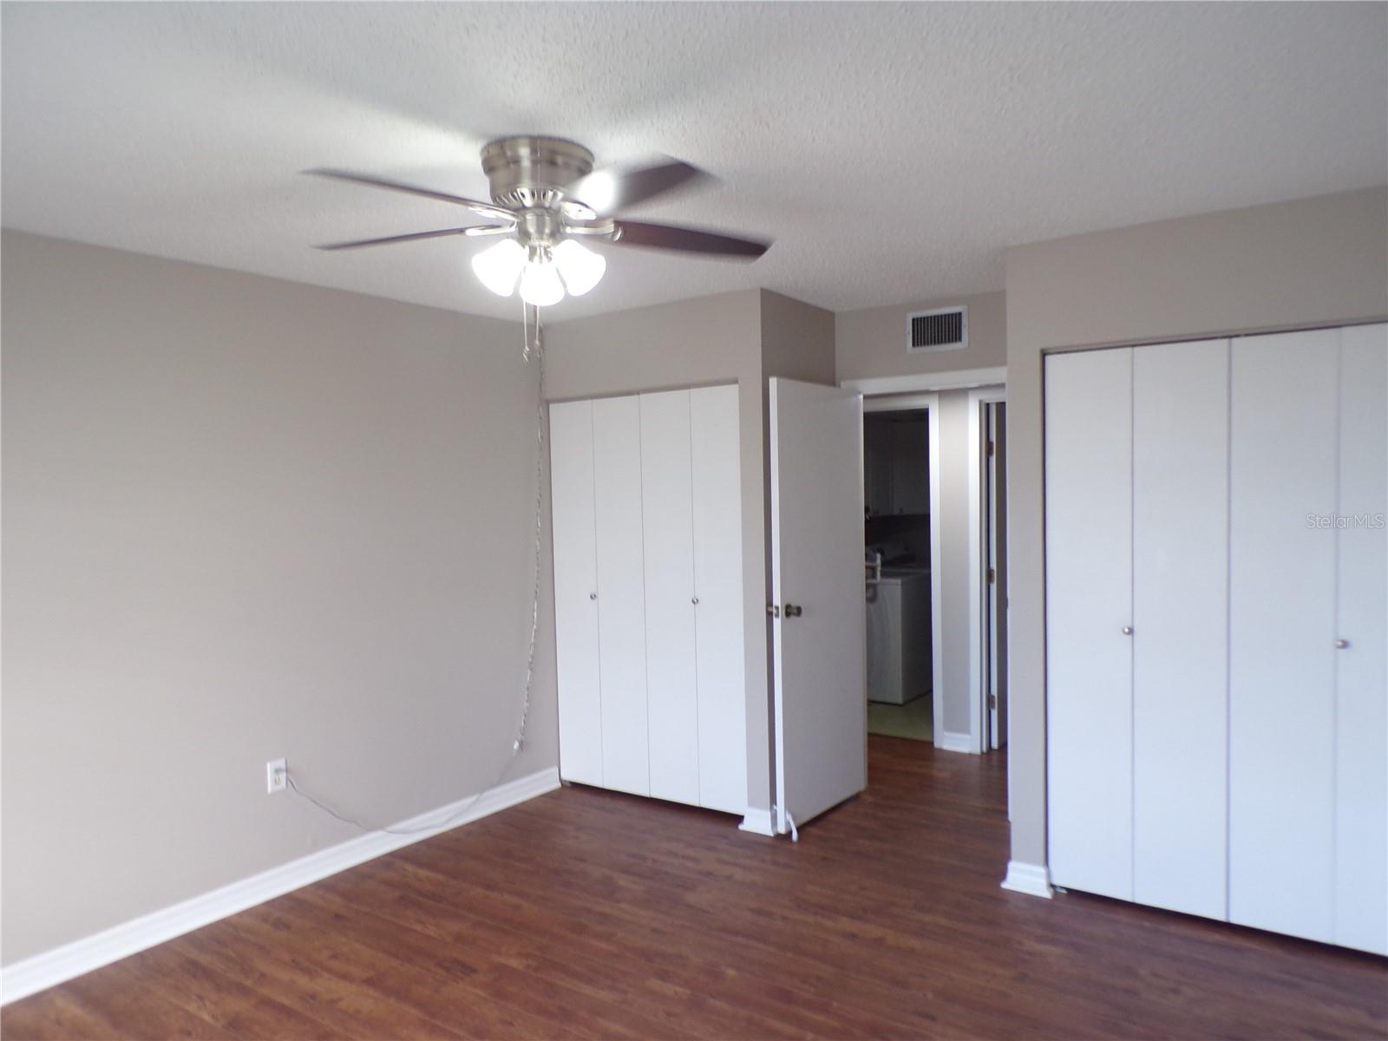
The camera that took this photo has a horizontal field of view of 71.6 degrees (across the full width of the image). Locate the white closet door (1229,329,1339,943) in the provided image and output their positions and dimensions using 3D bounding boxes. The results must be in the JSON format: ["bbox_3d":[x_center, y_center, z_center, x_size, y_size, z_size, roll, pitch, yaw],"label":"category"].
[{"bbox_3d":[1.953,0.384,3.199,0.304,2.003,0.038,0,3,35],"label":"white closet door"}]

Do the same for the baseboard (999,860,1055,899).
[{"bbox_3d":[1.263,1.359,3.654,0.190,0.115,0.030,0,3,35],"label":"baseboard"}]

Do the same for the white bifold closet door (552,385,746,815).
[{"bbox_3d":[-0.241,0.379,4.779,1.190,2.000,0.040,0,3,35],"label":"white bifold closet door"}]

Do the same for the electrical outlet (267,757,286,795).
[{"bbox_3d":[-1.639,1.006,3.786,0.012,0.122,0.075,0,3,35],"label":"electrical outlet"}]

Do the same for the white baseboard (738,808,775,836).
[{"bbox_3d":[0.283,1.356,4.368,0.184,0.115,0.030,0,3,35],"label":"white baseboard"}]

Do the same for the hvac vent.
[{"bbox_3d":[1.165,-0.914,4.621,0.305,0.195,0.020,0,3,35],"label":"hvac vent"}]

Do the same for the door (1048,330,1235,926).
[{"bbox_3d":[1.585,0.383,3.459,0.598,2.003,0.038,0,3,35],"label":"door"}]

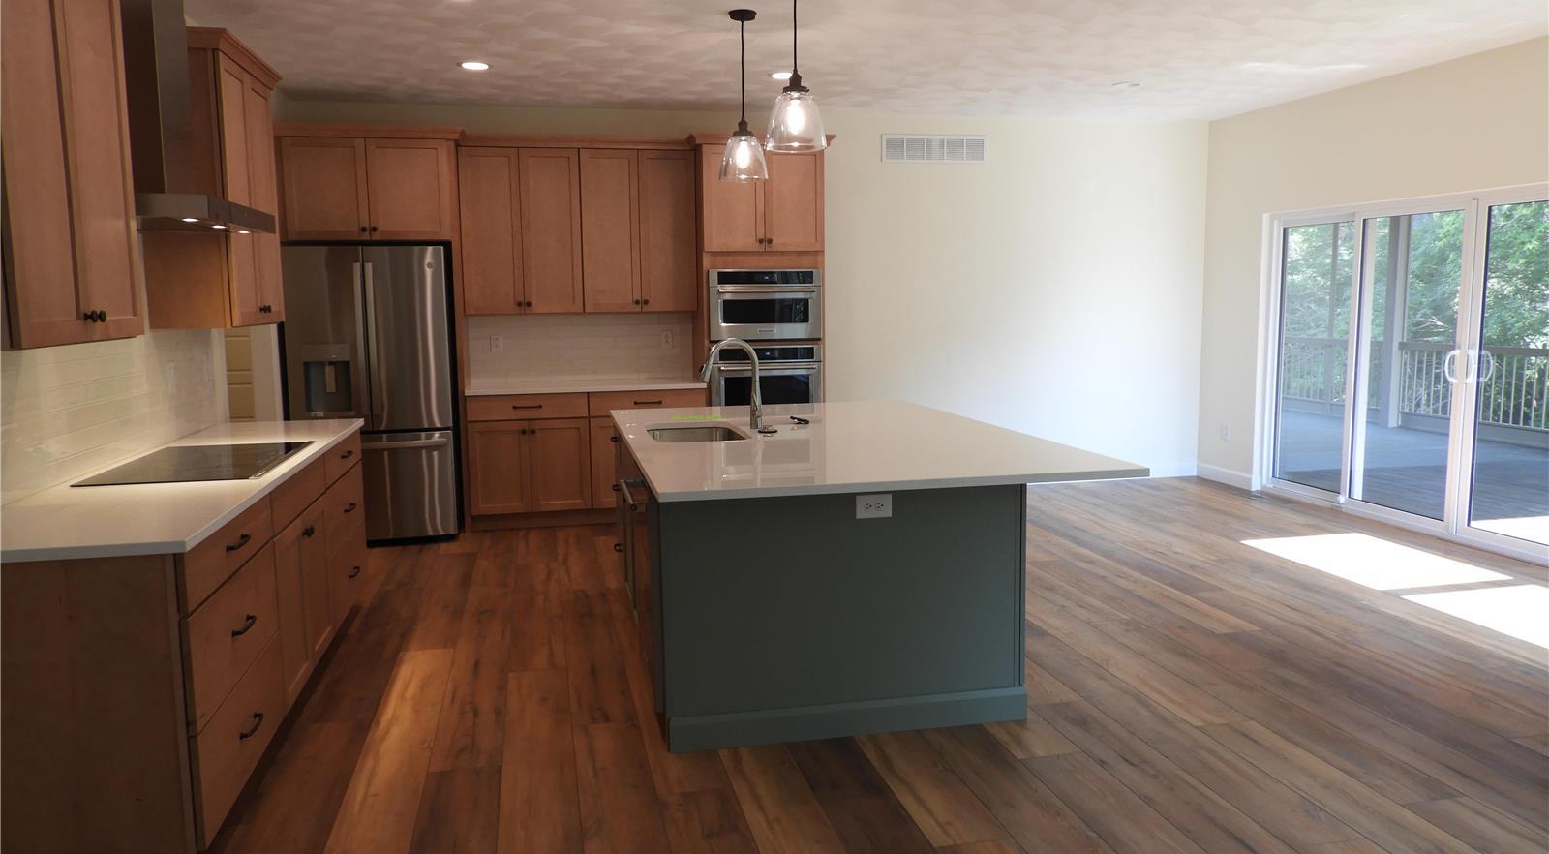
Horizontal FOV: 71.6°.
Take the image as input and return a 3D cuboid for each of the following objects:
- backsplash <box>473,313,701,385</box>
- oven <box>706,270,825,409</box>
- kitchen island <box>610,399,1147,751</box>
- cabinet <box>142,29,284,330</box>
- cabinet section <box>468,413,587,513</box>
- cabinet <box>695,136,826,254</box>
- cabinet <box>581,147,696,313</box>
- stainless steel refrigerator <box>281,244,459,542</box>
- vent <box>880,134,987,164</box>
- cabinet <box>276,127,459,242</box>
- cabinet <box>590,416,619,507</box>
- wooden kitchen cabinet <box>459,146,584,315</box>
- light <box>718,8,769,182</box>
[{"bbox_3d":[-1.325,-0.558,7.446,1.520,0.463,0.020,-2,7,-12],"label":"backsplash"},{"bbox_3d":[-0.109,-0.466,7.357,0.753,1.193,0.610,-2,7,-12],"label":"oven"},{"bbox_3d":[0.191,0.475,4.513,1.573,0.908,2.410,-2,7,-12],"label":"kitchen island"},{"bbox_3d":[-2.361,-0.998,4.546,0.365,1.128,0.930,-2,7,-12],"label":"cabinet"},{"bbox_3d":[-1.617,0.217,7.155,0.752,0.609,0.582,-2,7,-12],"label":"cabinet section"},{"bbox_3d":[-0.129,-1.537,7.271,0.810,0.720,0.615,-2,7,-12],"label":"cabinet"},{"bbox_3d":[-0.928,-1.313,7.286,0.757,1.063,0.320,-2,7,-12],"label":"cabinet"},{"bbox_3d":[-2.472,-0.216,6.752,0.905,1.785,0.860,-2,7,-12],"label":"stainless steel refrigerator"},{"bbox_3d":[1.171,-2.023,7.805,0.809,0.201,0.025,-2,7,-12],"label":"vent"},{"bbox_3d":[-2.493,-1.488,6.752,1.060,0.665,0.651,-2,7,-12],"label":"cabinet"},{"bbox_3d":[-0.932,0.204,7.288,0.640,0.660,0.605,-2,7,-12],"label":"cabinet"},{"bbox_3d":[-1.668,-1.287,7.128,0.757,1.066,0.320,-2,7,-12],"label":"wooden kitchen cabinet"},{"bbox_3d":[-0.144,-1.503,4.904,0.222,0.735,0.222,-2,7,-12],"label":"light"}]

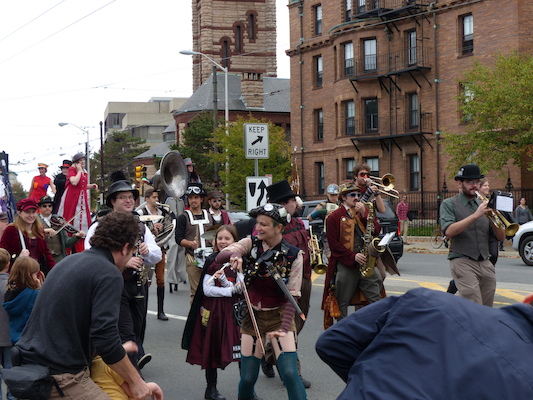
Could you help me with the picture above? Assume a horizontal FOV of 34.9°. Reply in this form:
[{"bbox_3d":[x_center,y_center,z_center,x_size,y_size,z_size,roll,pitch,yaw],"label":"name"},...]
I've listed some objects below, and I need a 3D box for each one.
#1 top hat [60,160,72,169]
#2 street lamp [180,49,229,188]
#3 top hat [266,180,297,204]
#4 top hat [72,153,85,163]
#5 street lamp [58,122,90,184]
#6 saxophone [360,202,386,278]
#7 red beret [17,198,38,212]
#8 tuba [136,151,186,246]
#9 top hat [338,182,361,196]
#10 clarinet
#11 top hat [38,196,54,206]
[{"bbox_3d":[-3.759,-0.665,16.000,0.270,0.150,0.290,-1,0,-6],"label":"top hat"},{"bbox_3d":[-3.154,-2.880,42.056,2.600,9.100,0.350,-1,0,-22],"label":"street lamp"},{"bbox_3d":[0.137,-0.069,7.500,0.295,0.175,0.260,-16,0,3],"label":"top hat"},{"bbox_3d":[-3.355,-0.750,15.200,0.280,0.140,0.250,-16,0,31],"label":"top hat"},{"bbox_3d":[-17.810,-2.595,78.529,2.750,9.000,0.350,-1,0,-22],"label":"street lamp"},{"bbox_3d":[1.044,0.387,8.300,0.340,0.750,0.200,2,-4,40],"label":"saxophone"},{"bbox_3d":[-2.511,0.058,8.900,0.240,0.130,0.270,-5,1,-23],"label":"red beret"},{"bbox_3d":[-1.431,-0.021,11.600,0.780,1.280,0.700,-2,0,36],"label":"tuba"},{"bbox_3d":[0.851,-0.107,8.600,0.280,0.140,0.250,-6,2,44],"label":"top hat"},{"bbox_3d":[-1.030,0.481,6.900,0.080,0.660,0.085,3,-20,-11],"label":"clarinet"},{"bbox_3d":[-3.142,0.016,12.100,0.260,0.130,0.290,-1,0,-11],"label":"top hat"}]

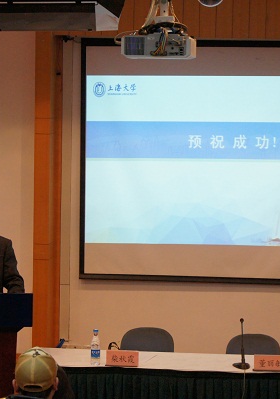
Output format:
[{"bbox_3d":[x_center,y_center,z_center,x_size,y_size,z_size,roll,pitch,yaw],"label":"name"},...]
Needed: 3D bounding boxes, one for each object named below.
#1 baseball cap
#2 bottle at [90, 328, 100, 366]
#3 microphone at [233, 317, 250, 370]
[{"bbox_3d":[-0.431,0.702,5.690,0.175,0.155,0.270,1,12,5],"label":"baseball cap"},{"bbox_3d":[-0.273,0.908,8.412,0.062,0.225,0.062,1,4,0],"label":"bottle"},{"bbox_3d":[0.629,0.882,8.428,0.110,0.300,0.140,1,4,7],"label":"microphone"}]

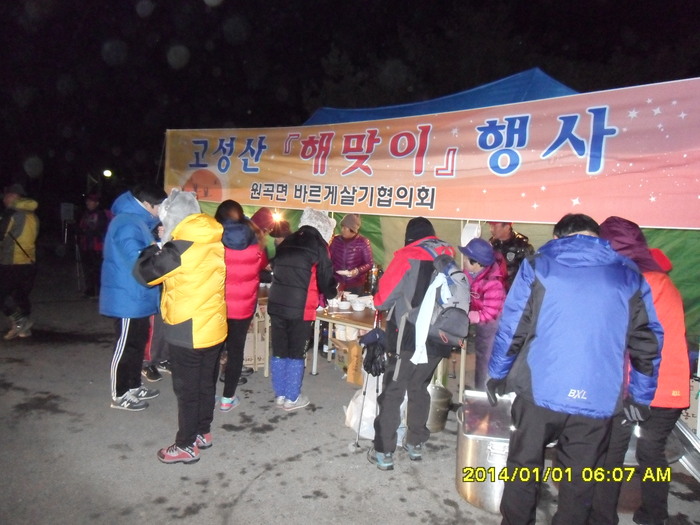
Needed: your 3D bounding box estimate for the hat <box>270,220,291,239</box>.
[{"bbox_3d":[-0.738,-0.337,5.150,0.200,0.190,0.230,2,6,-6],"label":"hat"}]

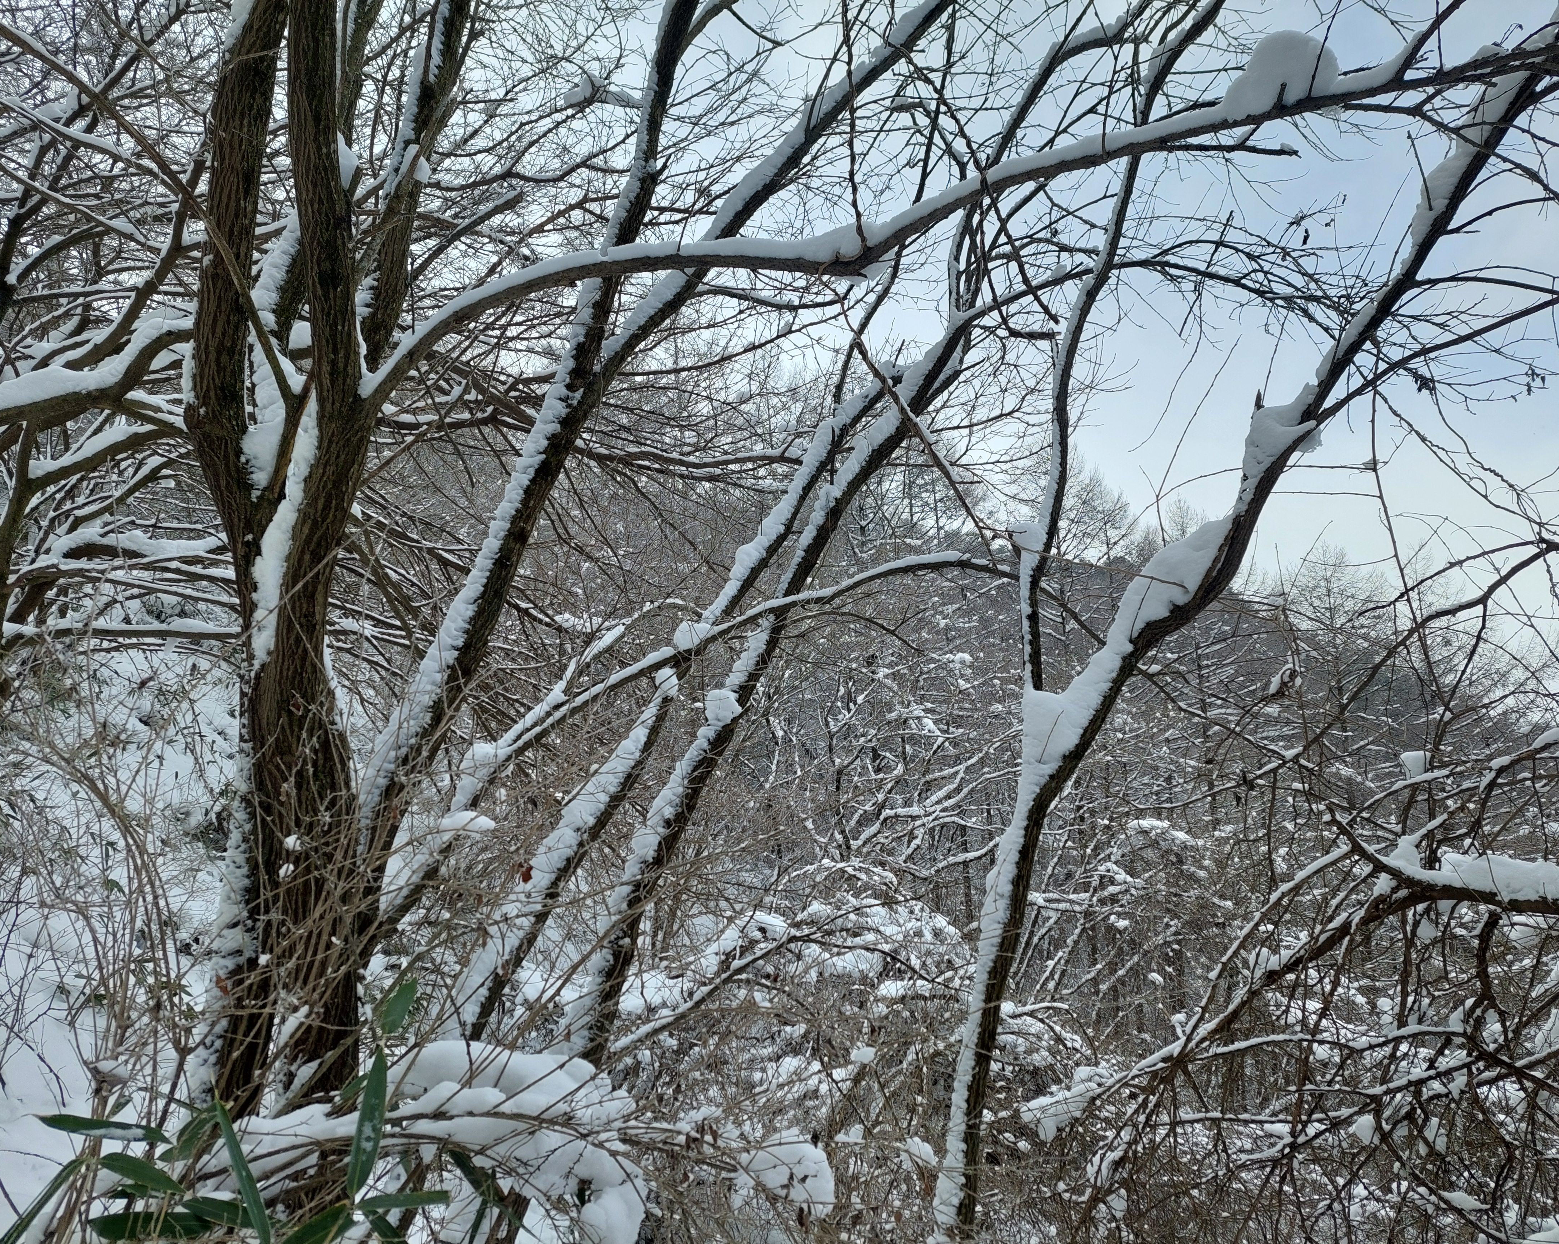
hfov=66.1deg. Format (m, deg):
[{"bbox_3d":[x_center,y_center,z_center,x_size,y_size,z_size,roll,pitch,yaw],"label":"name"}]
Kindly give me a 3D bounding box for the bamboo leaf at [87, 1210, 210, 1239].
[{"bbox_3d":[-0.905,0.865,1.720,0.182,0.038,0.035,0,-14,6],"label":"bamboo leaf"}]

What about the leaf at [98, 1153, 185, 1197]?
[{"bbox_3d":[-0.930,0.807,1.750,0.148,0.035,0.035,17,-12,20],"label":"leaf"}]

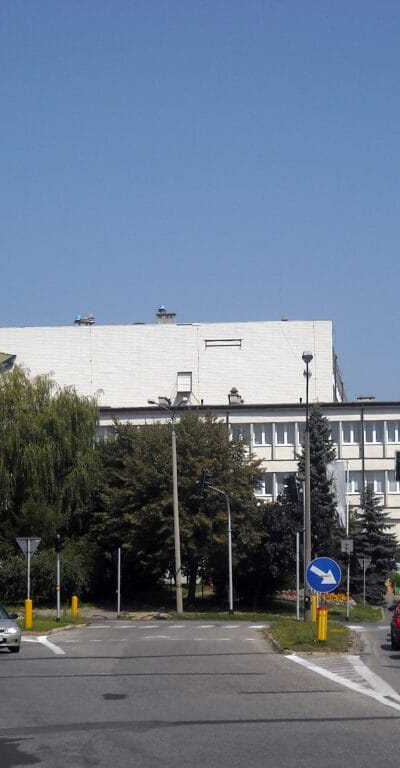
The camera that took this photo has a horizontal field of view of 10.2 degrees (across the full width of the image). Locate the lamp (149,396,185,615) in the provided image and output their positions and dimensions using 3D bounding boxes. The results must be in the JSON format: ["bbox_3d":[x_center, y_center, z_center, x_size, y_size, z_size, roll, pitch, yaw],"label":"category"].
[{"bbox_3d":[-1.481,5.538,102.423,1.777,9.877,0.888,0,-5,0],"label":"lamp"}]

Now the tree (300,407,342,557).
[{"bbox_3d":[6.617,6.460,123.449,2.636,10.479,2.636,0,-5,0],"label":"tree"}]

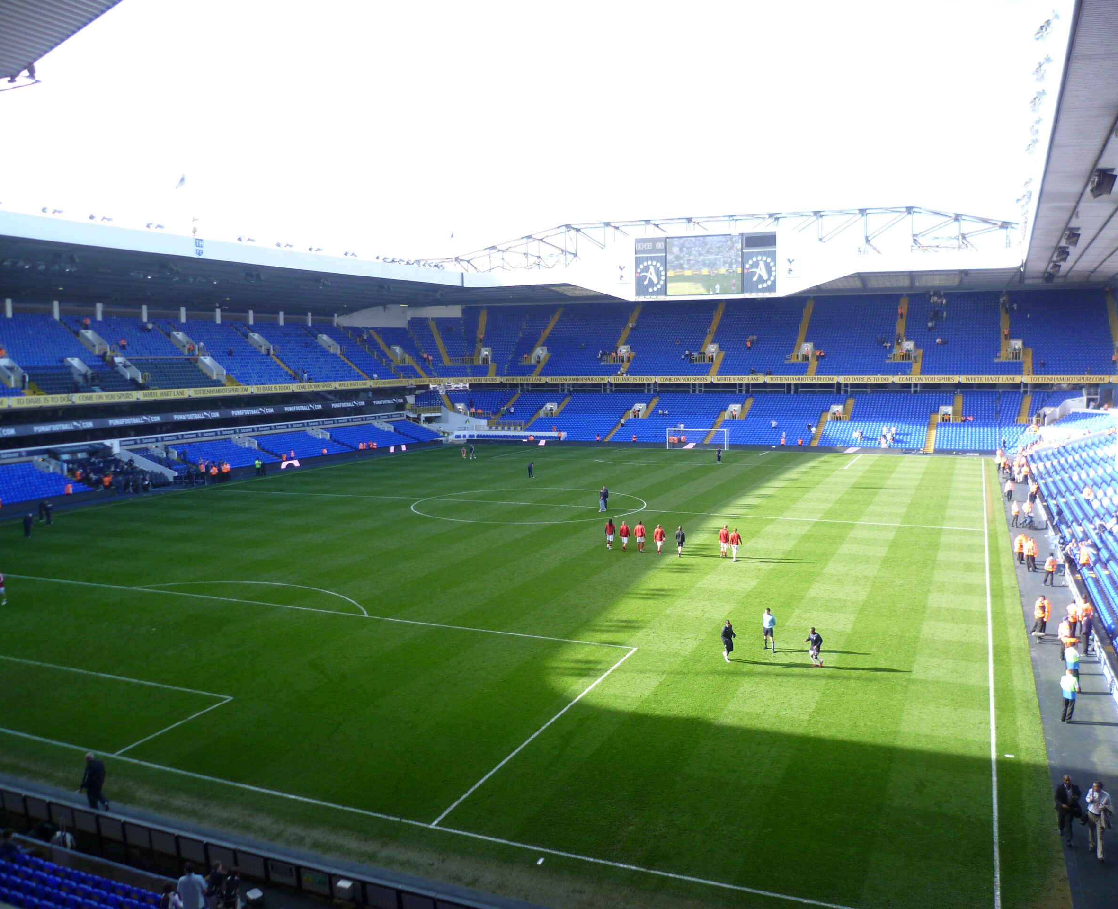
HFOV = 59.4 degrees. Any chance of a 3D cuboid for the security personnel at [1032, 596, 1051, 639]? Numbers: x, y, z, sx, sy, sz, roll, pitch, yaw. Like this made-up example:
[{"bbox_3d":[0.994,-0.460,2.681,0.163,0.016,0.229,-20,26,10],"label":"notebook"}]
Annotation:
[{"bbox_3d":[20.430,6.850,41.477,0.650,1.730,0.420,4,7,34],"label":"security personnel"}]

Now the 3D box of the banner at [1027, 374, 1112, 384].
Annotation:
[{"bbox_3d":[64.686,-9.511,124.491,10.250,1.050,0.100,2,6,23],"label":"banner"}]

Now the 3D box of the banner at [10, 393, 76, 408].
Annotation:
[{"bbox_3d":[-47.498,-4.968,90.238,0.100,1.050,7.220,2,6,23],"label":"banner"}]

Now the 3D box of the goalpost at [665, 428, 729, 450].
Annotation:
[{"bbox_3d":[17.946,-1.904,125.992,7.500,2.520,2.100,2,6,23],"label":"goalpost"}]

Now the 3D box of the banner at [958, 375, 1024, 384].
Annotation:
[{"bbox_3d":[56.366,-9.765,127.985,8.050,1.050,0.100,2,6,23],"label":"banner"}]

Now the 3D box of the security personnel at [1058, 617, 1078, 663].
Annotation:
[{"bbox_3d":[19.726,7.207,38.070,0.420,1.730,0.580,-2,6,-18],"label":"security personnel"}]

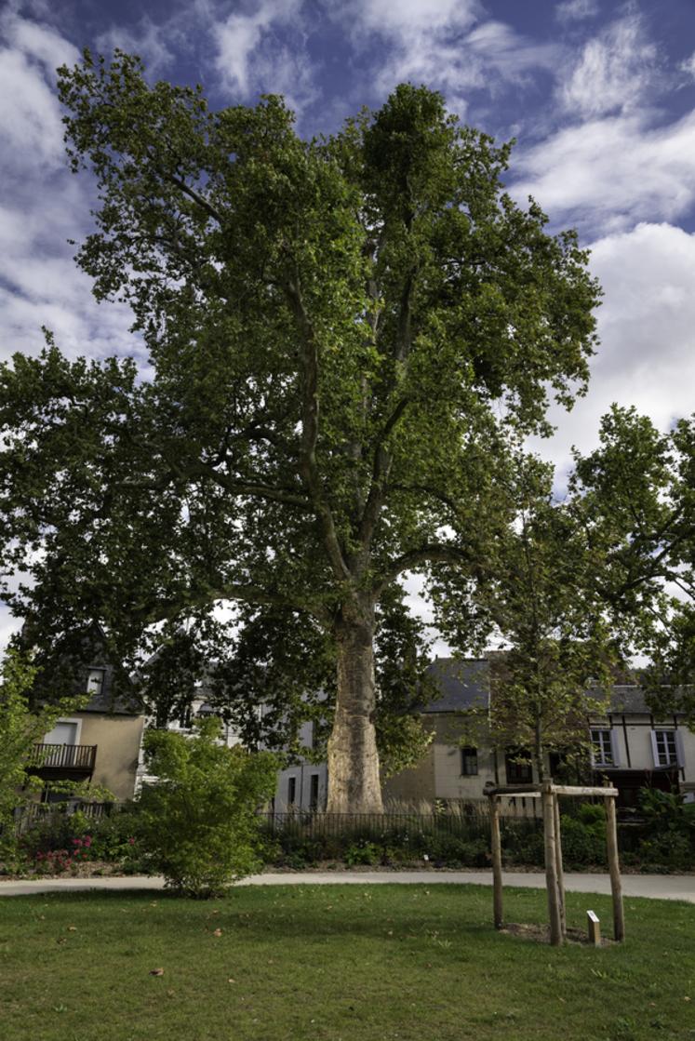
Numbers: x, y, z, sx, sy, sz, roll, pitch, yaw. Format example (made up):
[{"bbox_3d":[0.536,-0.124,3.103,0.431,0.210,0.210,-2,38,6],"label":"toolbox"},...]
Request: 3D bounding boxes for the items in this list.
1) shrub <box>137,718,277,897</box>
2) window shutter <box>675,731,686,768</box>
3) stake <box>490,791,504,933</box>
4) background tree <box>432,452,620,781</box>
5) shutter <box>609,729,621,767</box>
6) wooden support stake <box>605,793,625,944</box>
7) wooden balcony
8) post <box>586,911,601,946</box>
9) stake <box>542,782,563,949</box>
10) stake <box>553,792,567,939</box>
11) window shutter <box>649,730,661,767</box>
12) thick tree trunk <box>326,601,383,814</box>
[{"bbox_3d":[-2.644,5.365,14.211,2.577,3.150,2.444,5,-22,-10],"label":"shrub"},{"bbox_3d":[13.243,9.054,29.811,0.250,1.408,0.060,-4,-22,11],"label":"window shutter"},{"bbox_3d":[2.015,4.576,10.246,0.115,1.771,0.115,-4,-22,14],"label":"stake"},{"bbox_3d":[2.609,2.096,10.737,2.674,6.634,2.536,-4,-22,12],"label":"background tree"},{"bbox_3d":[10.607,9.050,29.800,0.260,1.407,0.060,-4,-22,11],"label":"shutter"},{"bbox_3d":[3.389,4.329,9.544,0.120,1.777,0.120,-2,-22,15],"label":"wooden support stake"},{"bbox_3d":[-12.879,10.738,33.721,3.083,1.338,0.950,9,-23,-20],"label":"wooden balcony"},{"bbox_3d":[2.970,4.934,9.122,0.090,0.354,0.120,13,-24,-28],"label":"post"},{"bbox_3d":[2.493,4.128,9.135,0.120,1.825,0.120,-3,-22,15],"label":"stake"},{"bbox_3d":[2.903,4.645,10.277,0.110,1.856,0.110,-3,-22,15],"label":"stake"},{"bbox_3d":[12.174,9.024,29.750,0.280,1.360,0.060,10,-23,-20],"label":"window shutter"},{"bbox_3d":[0.266,6.503,24.627,1.800,7.873,1.750,1,-21,0],"label":"thick tree trunk"}]

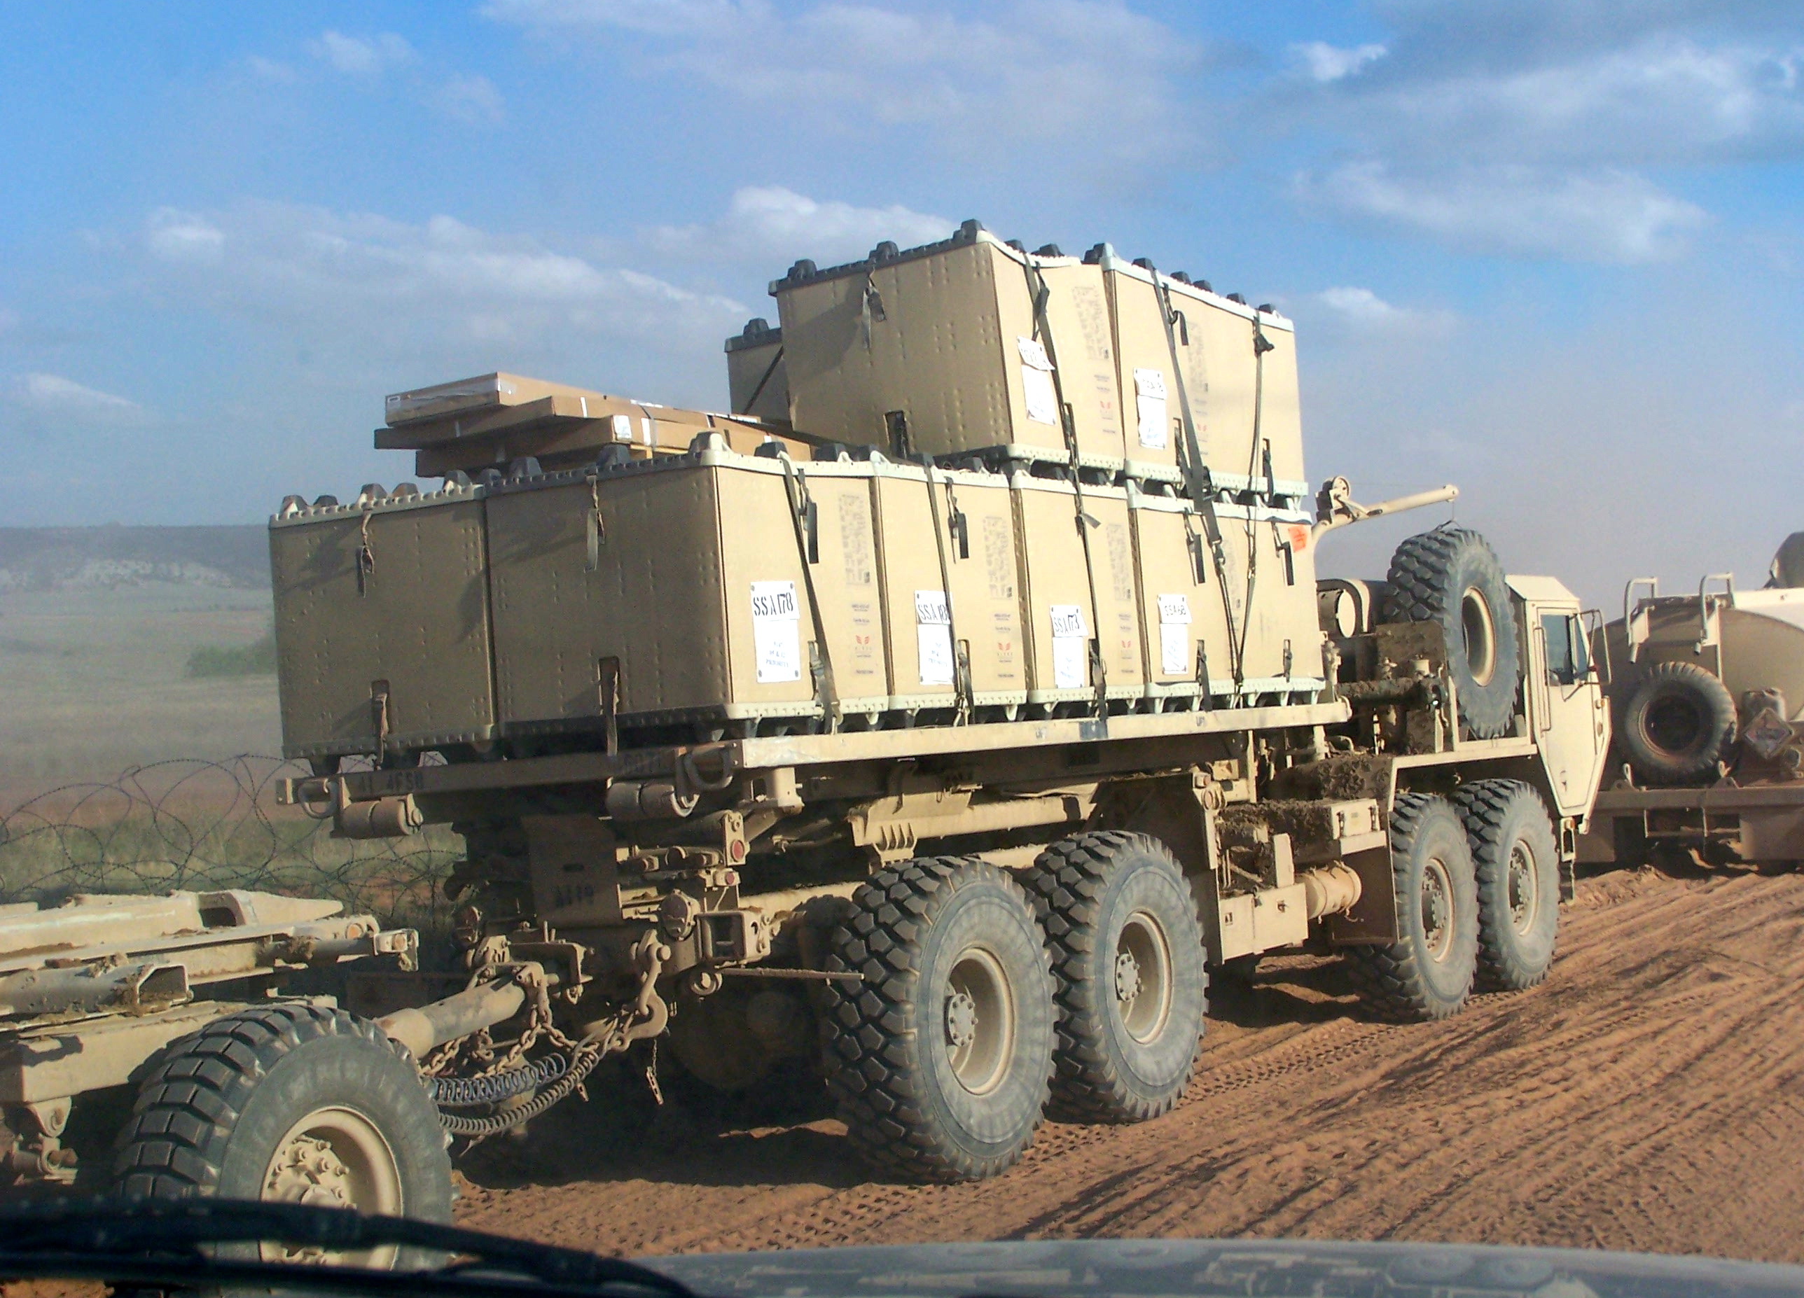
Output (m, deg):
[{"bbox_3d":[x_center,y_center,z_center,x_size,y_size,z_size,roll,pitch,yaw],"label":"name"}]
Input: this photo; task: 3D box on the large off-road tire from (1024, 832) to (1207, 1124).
[{"bbox_3d":[0.924,1.451,13.532,0.440,1.300,1.310,-3,-1,28],"label":"large off-road tire"}]

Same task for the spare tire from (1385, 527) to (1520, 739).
[{"bbox_3d":[3.247,-0.059,18.133,0.440,1.310,1.310,-7,-3,30],"label":"spare tire"}]

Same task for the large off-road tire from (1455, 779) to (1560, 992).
[{"bbox_3d":[3.562,1.430,18.399,0.440,1.300,1.310,-3,-1,28],"label":"large off-road tire"}]

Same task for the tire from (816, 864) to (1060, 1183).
[{"bbox_3d":[0.170,1.471,12.141,0.440,1.300,1.310,-3,-1,28],"label":"tire"}]

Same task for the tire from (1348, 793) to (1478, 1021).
[{"bbox_3d":[2.808,1.447,17.008,0.440,1.300,1.310,-3,-1,28],"label":"tire"}]

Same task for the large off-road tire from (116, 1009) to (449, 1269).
[{"bbox_3d":[-1.678,1.542,8.325,0.420,1.150,1.160,-4,-2,29],"label":"large off-road tire"}]

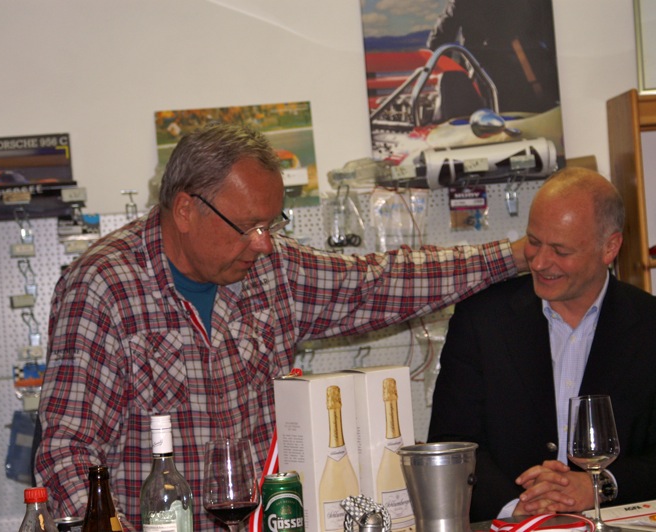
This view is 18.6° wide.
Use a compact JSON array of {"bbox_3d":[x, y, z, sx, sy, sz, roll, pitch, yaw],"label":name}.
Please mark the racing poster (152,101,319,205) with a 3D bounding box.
[{"bbox_3d":[-0.232,-0.275,5.120,0.405,0.268,0.010,-4,2,-6],"label":"racing poster"}]

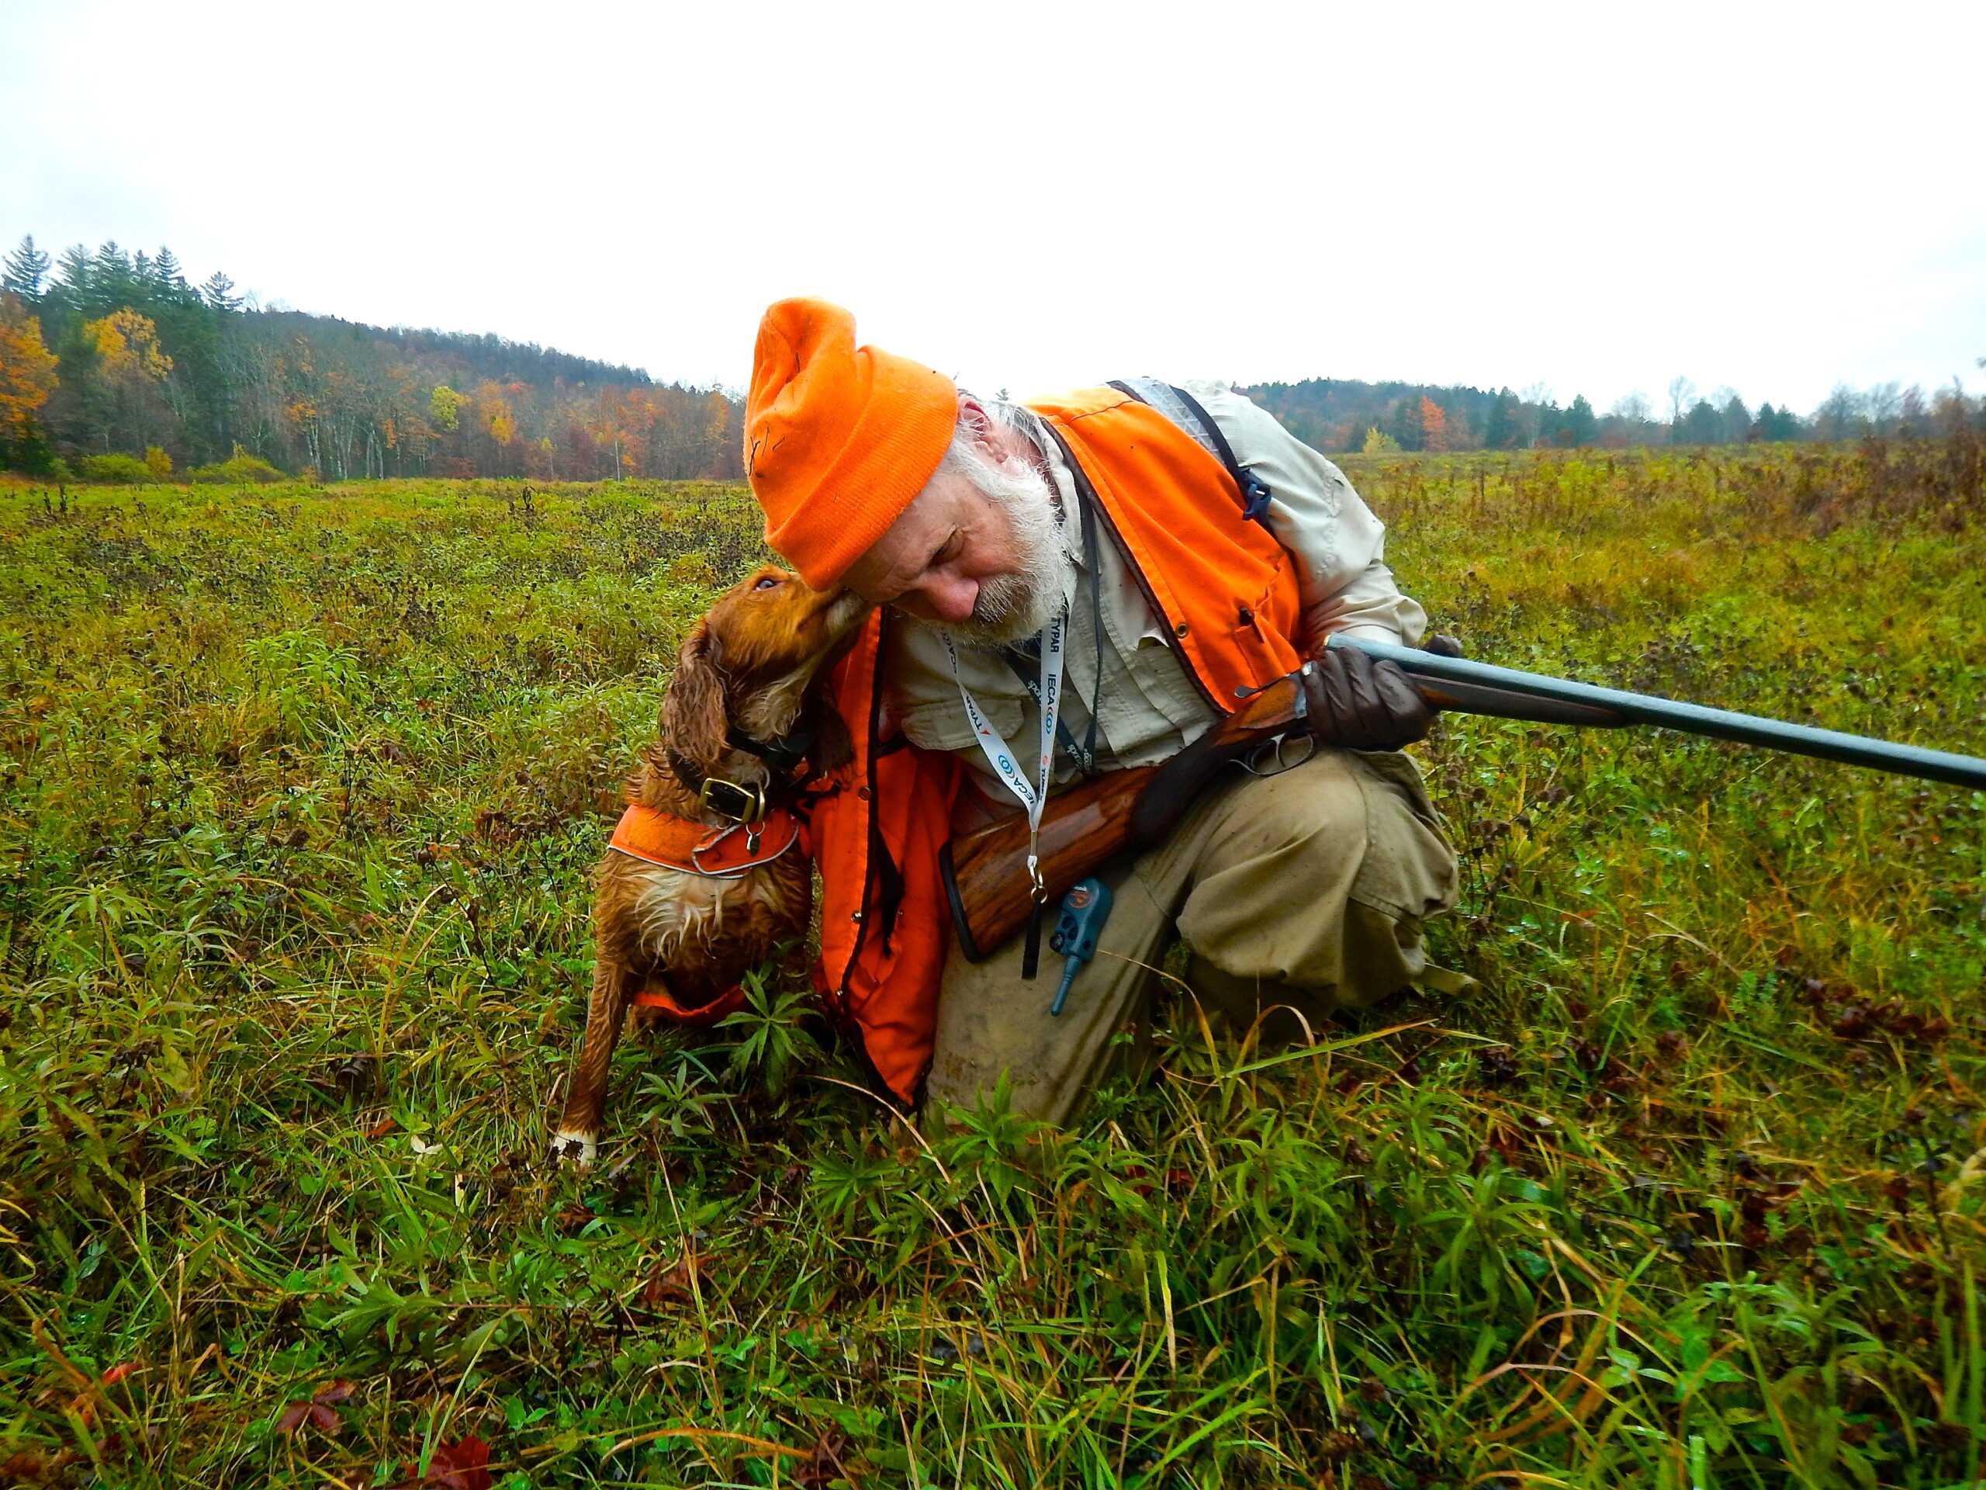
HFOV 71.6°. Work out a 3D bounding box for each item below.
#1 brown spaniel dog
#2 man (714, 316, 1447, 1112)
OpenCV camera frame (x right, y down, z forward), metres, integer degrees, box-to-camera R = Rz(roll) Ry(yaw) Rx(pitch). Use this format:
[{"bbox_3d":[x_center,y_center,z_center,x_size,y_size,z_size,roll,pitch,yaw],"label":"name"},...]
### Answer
[{"bbox_3d":[-0.284,0.078,1.588,0.310,0.570,0.580,-1,12,0],"label":"brown spaniel dog"},{"bbox_3d":[0.134,-0.068,1.600,0.760,0.840,0.740,0,12,3],"label":"man"}]

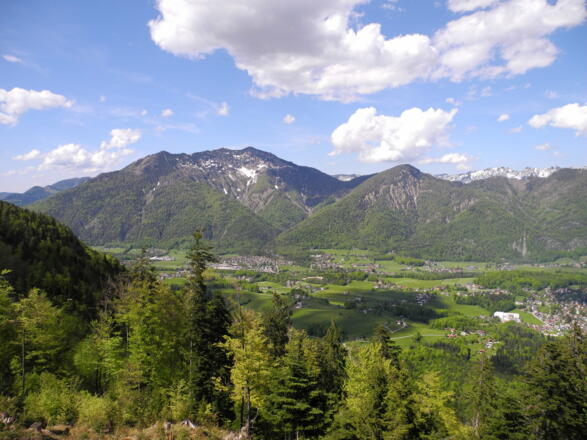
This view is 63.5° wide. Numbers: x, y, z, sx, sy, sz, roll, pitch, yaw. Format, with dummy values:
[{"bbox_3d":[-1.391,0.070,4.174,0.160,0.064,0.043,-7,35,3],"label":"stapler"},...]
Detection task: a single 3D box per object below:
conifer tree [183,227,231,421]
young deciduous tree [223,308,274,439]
[{"bbox_3d":[-7.609,9.157,42.000,4.000,16.400,4.000,0,1,0],"label":"conifer tree"},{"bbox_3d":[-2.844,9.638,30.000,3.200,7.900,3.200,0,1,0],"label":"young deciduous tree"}]

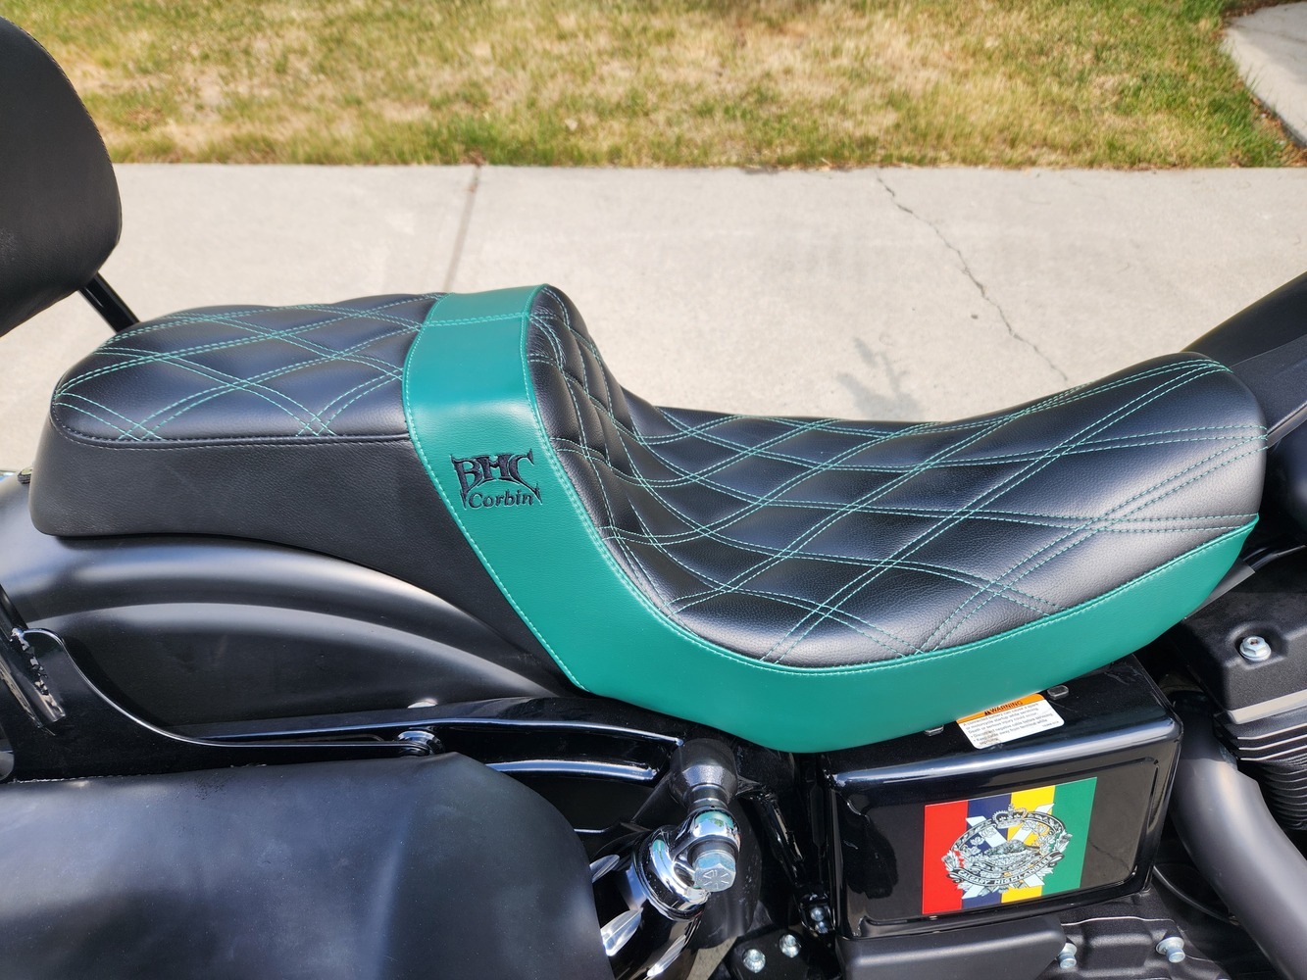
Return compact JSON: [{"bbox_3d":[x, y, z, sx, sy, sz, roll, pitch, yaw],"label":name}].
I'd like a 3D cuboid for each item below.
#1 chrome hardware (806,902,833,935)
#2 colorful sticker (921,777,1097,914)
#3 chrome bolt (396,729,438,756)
[{"bbox_3d":[0.119,0.305,0.619,0.017,0.020,0.013,-6,28,-3],"label":"chrome hardware"},{"bbox_3d":[0.214,0.217,0.526,0.101,0.097,0.002,-9,28,-1],"label":"colorful sticker"},{"bbox_3d":[-0.126,0.136,0.466,0.021,0.018,0.015,-6,28,-3],"label":"chrome bolt"}]

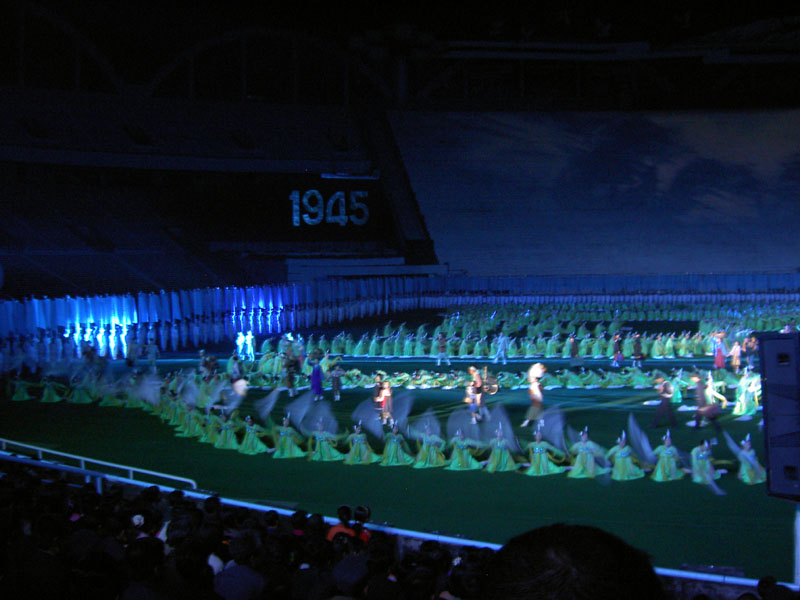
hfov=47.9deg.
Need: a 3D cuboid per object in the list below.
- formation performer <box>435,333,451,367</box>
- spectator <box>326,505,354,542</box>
[{"bbox_3d":[2.075,2.417,44.000,0.750,1.660,0.500,0,2,-10],"label":"formation performer"},{"bbox_3d":[-0.654,3.343,12.172,0.500,1.250,0.750,1,3,30],"label":"spectator"}]

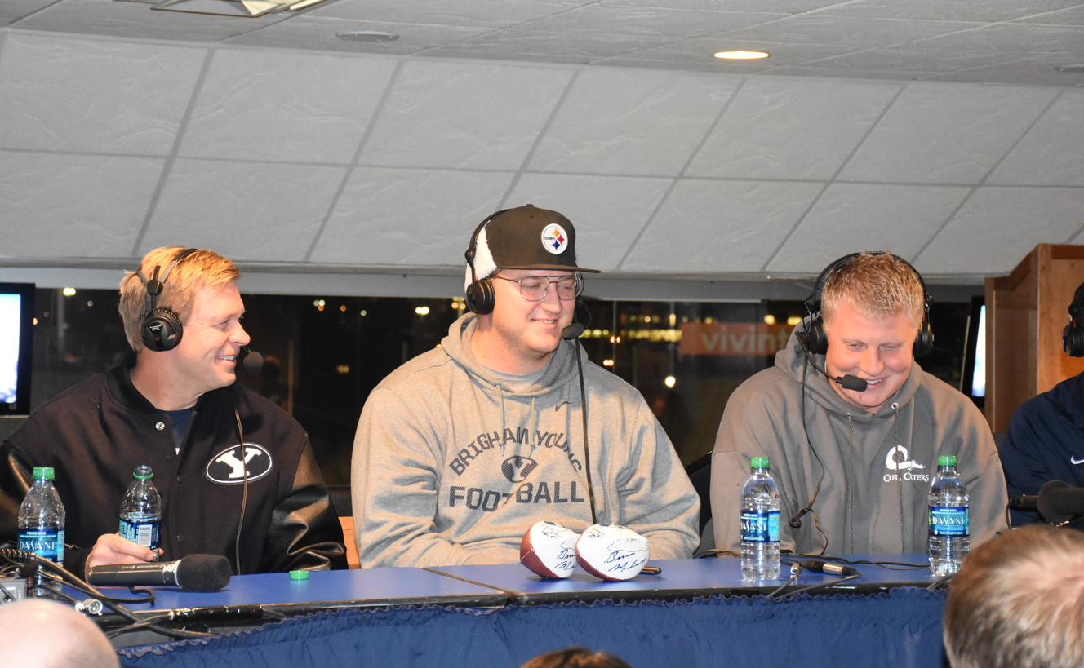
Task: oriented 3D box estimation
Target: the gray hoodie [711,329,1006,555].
[{"bbox_3d":[0.598,0.315,4.460,0.540,0.650,0.420,0,-1,-7],"label":"gray hoodie"}]

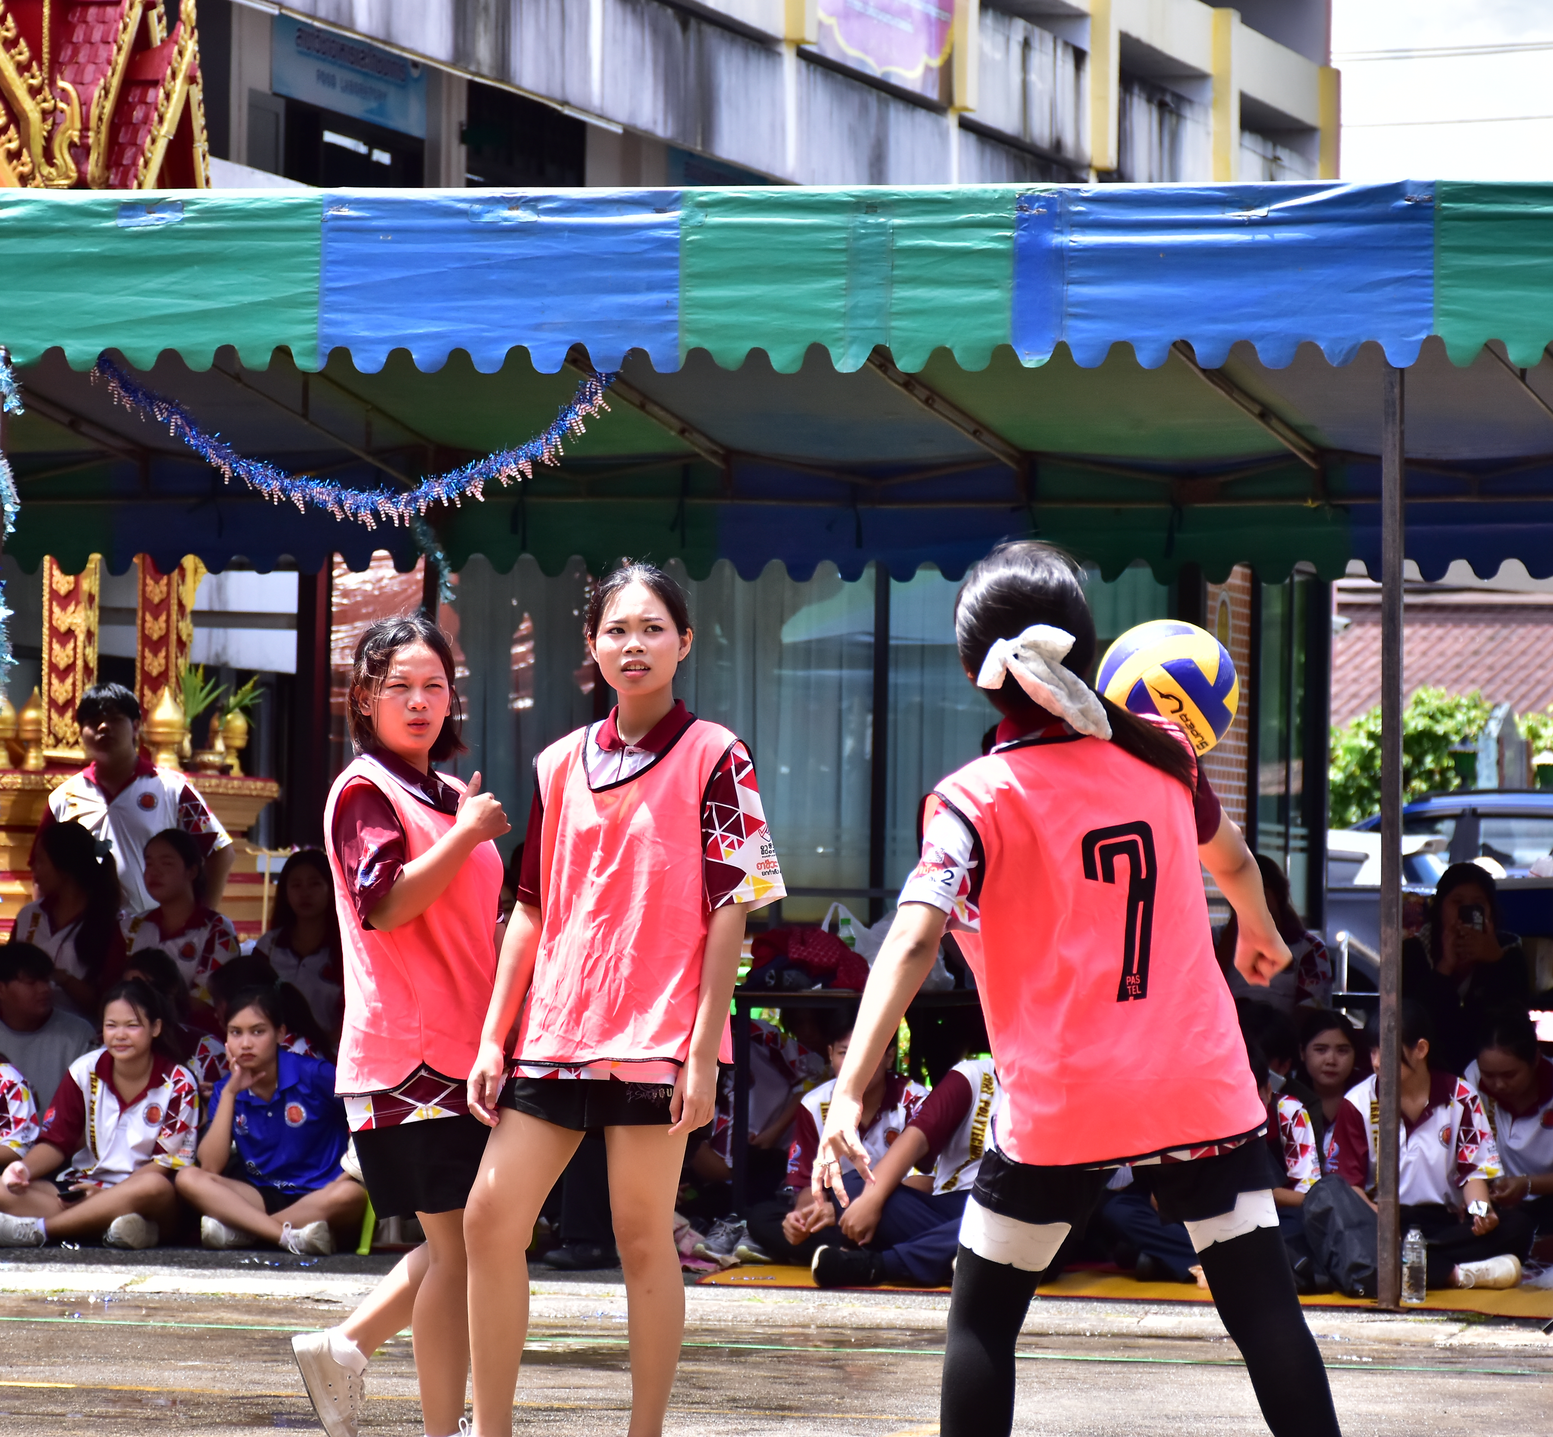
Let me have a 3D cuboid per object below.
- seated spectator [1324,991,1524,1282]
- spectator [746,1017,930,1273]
[{"bbox_3d":[1.878,1.215,22.000,0.600,0.830,0.650,1,-2,10],"label":"seated spectator"},{"bbox_3d":[0.221,1.245,22.400,0.620,0.750,0.650,1,-2,5],"label":"spectator"}]

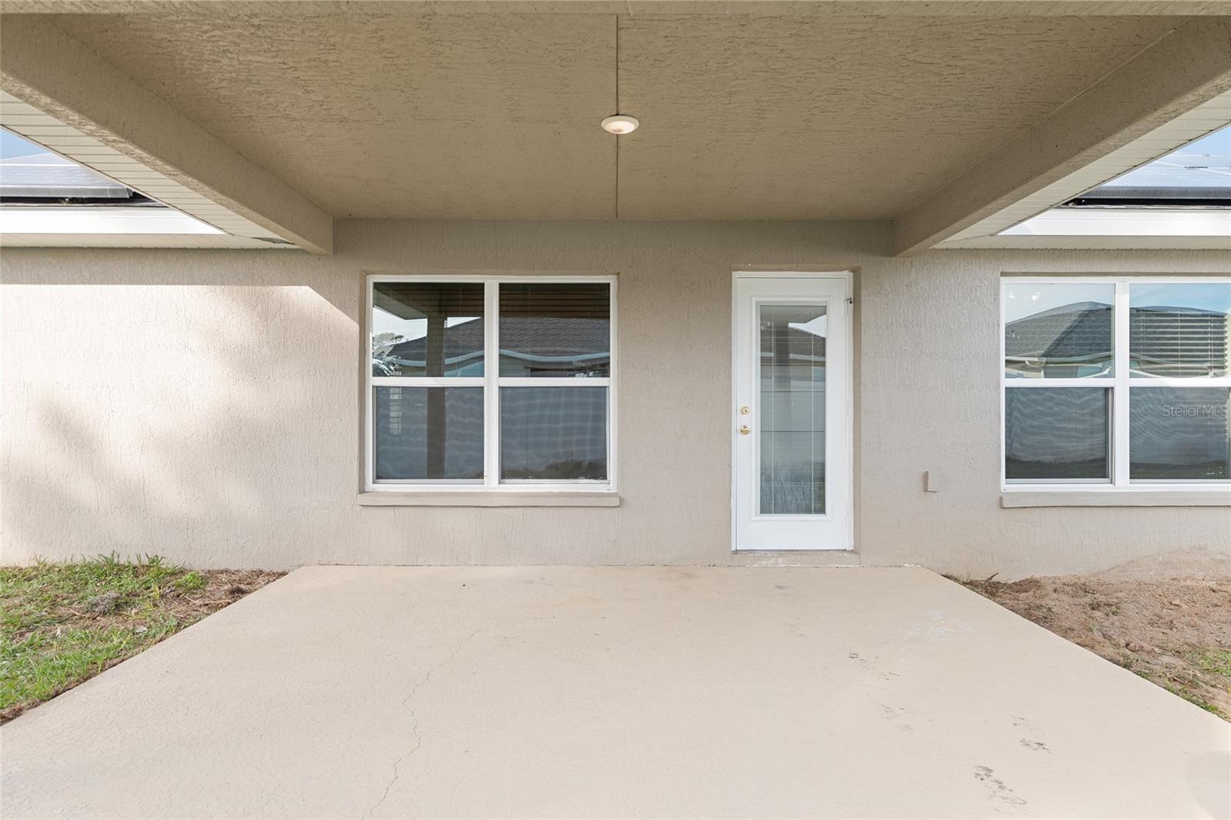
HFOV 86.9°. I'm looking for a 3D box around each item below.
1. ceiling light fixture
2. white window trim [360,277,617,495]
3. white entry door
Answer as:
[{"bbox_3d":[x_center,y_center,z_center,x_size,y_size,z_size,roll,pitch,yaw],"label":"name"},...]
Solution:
[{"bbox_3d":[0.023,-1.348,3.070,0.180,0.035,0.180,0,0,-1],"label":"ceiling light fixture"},{"bbox_3d":[-0.912,-0.194,4.790,1.840,1.590,0.100,0,0,-1],"label":"white window trim"},{"bbox_3d":[1.320,0.014,4.840,0.895,2.060,0.090,0,0,-1],"label":"white entry door"}]

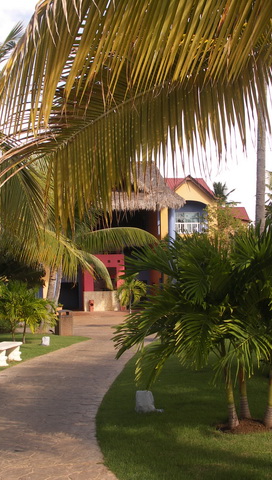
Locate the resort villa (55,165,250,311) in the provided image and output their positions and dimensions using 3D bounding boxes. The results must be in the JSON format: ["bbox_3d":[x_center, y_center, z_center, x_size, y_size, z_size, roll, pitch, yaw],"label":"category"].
[{"bbox_3d":[1.030,-0.019,53.631,14.500,10.700,11.000,0,-4,0],"label":"resort villa"}]

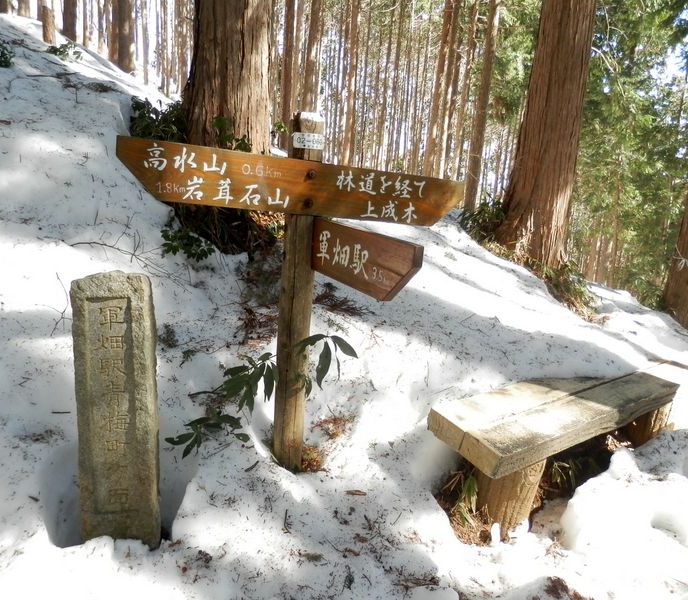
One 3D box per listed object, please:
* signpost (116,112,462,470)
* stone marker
[{"bbox_3d":[-0.081,0.081,2.078,1.401,1.497,0.790,-1,12,-22],"label":"signpost"},{"bbox_3d":[-0.726,0.356,1.878,0.245,0.874,0.180,0,12,-15],"label":"stone marker"}]

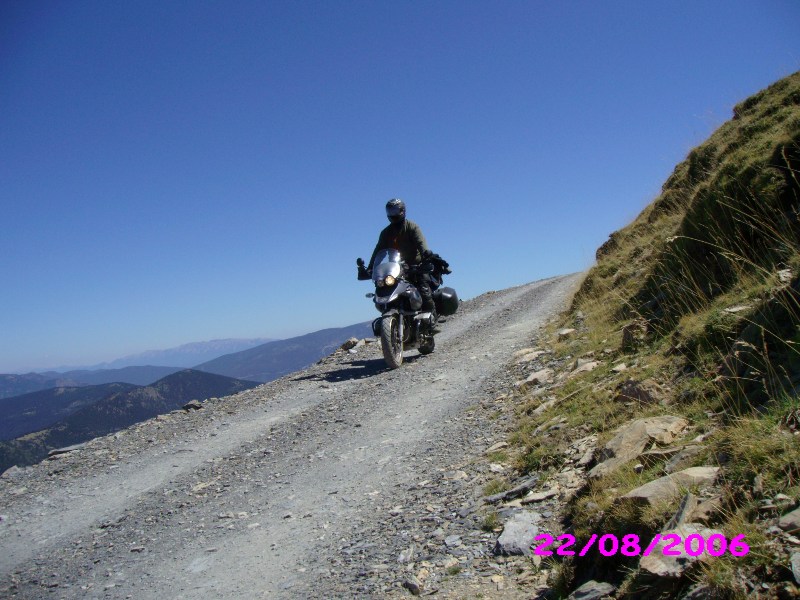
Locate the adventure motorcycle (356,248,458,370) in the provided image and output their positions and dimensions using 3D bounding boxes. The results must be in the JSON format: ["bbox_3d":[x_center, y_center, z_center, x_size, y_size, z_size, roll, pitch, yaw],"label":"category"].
[{"bbox_3d":[0.065,0.061,10.329,0.980,1.440,2.200,-7,1,17],"label":"adventure motorcycle"}]

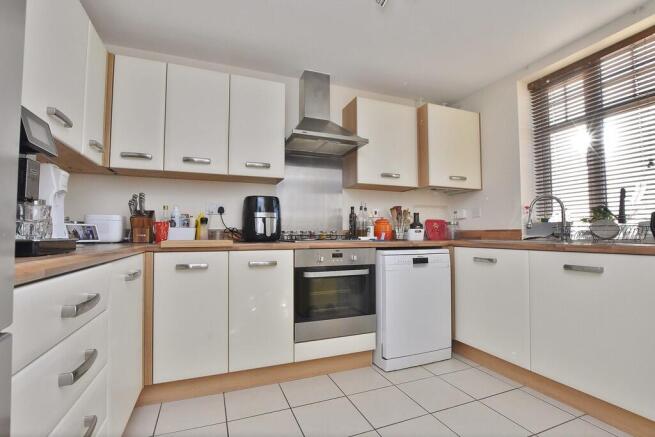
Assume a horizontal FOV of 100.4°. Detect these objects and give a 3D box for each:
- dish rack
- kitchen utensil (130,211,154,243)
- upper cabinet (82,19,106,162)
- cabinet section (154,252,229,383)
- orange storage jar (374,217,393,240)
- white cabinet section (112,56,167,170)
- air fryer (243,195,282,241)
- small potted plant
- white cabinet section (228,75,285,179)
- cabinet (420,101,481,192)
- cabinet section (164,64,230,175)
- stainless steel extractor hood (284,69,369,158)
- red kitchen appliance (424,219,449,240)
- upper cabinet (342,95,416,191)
[{"bbox_3d":[1.655,0.075,1.601,0.270,0.107,0.320,1,-4,-19],"label":"dish rack"},{"bbox_3d":[-1.229,0.072,1.807,0.124,0.201,0.154,1,-4,-22],"label":"kitchen utensil"},{"bbox_3d":[-1.490,-0.708,1.565,0.309,0.742,0.309,1,-4,-19],"label":"upper cabinet"},{"bbox_3d":[-0.873,0.574,1.852,0.400,0.718,0.570,1,-4,-19],"label":"cabinet section"},{"bbox_3d":[0.489,0.093,2.393,0.152,0.195,0.152,0,-3,0],"label":"orange storage jar"},{"bbox_3d":[-1.261,-0.669,1.910,0.300,0.720,0.320,1,-3,-19],"label":"white cabinet section"},{"bbox_3d":[-0.491,0.020,2.035,0.247,0.324,0.283,2,-4,-27],"label":"air fryer"},{"bbox_3d":[1.782,0.030,1.776,0.180,0.232,0.180,1,-4,-19],"label":"small potted plant"},{"bbox_3d":[-0.559,-0.658,2.146,0.400,0.720,0.320,1,-3,-19],"label":"white cabinet section"},{"bbox_3d":[1.105,-0.630,2.675,0.604,0.741,0.392,1,-4,-19],"label":"cabinet"},{"bbox_3d":[-0.934,-0.664,2.020,0.400,0.720,0.320,1,-3,-19],"label":"cabinet section"},{"bbox_3d":[-0.032,-0.948,2.326,0.600,0.691,0.463,1,-4,-19],"label":"stainless steel extractor hood"},{"bbox_3d":[1.058,0.111,2.635,0.206,0.211,0.139,1,-4,-12],"label":"red kitchen appliance"},{"bbox_3d":[0.493,-0.650,2.552,0.628,0.742,0.299,1,-4,-19],"label":"upper cabinet"}]

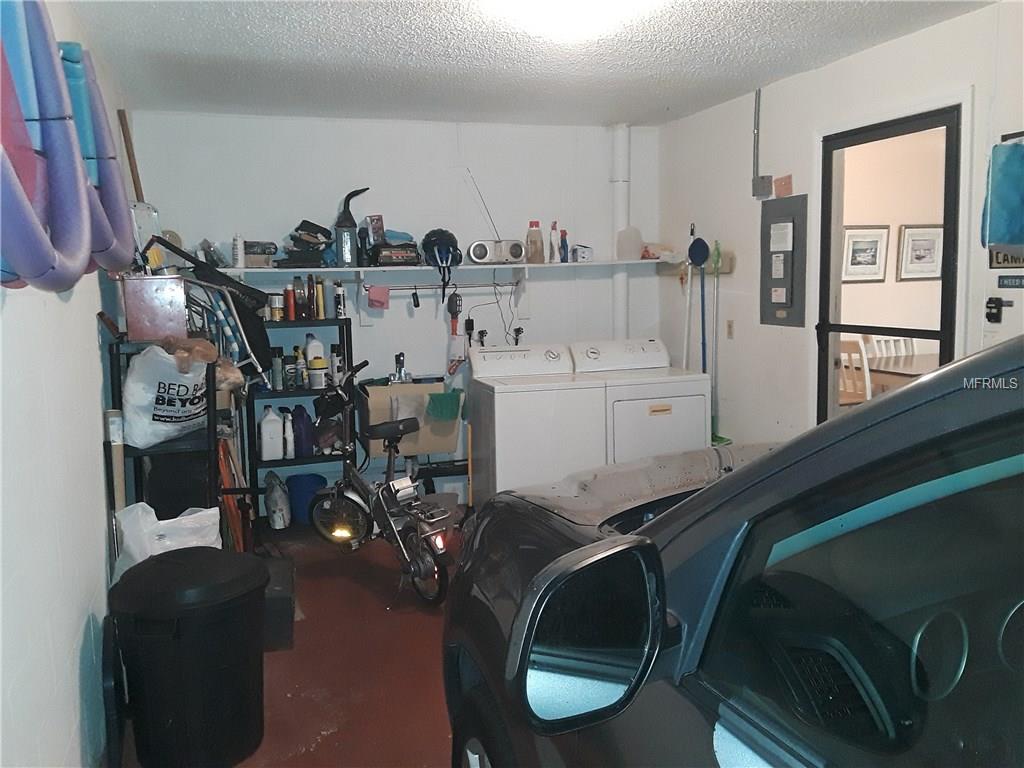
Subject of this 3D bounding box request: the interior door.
[{"bbox_3d":[1.724,-0.160,3.881,0.040,2.057,0.850,-4,8,-18],"label":"interior door"}]

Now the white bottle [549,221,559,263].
[{"bbox_3d":[0.273,-0.917,5.359,0.072,0.261,0.090,-4,8,-18],"label":"white bottle"}]

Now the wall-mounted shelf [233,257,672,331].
[{"bbox_3d":[-0.332,-0.567,5.213,2.980,0.365,0.300,-4,8,-18],"label":"wall-mounted shelf"}]

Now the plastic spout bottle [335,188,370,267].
[{"bbox_3d":[-0.949,-0.935,4.942,0.212,0.467,0.120,-4,8,-18],"label":"plastic spout bottle"}]

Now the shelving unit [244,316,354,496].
[{"bbox_3d":[-1.247,0.279,4.957,0.605,1.340,0.330,-4,8,-18],"label":"shelving unit"}]

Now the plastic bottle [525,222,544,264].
[{"bbox_3d":[0.150,-0.911,5.313,0.124,0.268,0.100,-4,8,-18],"label":"plastic bottle"}]

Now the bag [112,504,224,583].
[{"bbox_3d":[-1.242,0.584,3.047,0.380,0.310,0.320,-4,8,-18],"label":"bag"}]

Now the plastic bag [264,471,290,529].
[{"bbox_3d":[-1.377,0.677,4.869,0.149,0.330,0.160,-4,8,-18],"label":"plastic bag"}]

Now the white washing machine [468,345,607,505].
[{"bbox_3d":[0.138,0.332,5.194,0.689,1.100,0.670,-4,8,-18],"label":"white washing machine"}]

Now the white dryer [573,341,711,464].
[{"bbox_3d":[0.807,0.290,5.424,0.720,1.090,0.690,-4,8,-18],"label":"white dryer"}]

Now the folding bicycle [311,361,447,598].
[{"bbox_3d":[-0.656,0.476,4.265,0.480,1.090,1.360,-7,9,-36],"label":"folding bicycle"}]

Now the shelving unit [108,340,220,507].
[{"bbox_3d":[-1.365,0.475,3.418,0.350,1.340,0.600,-4,8,-18],"label":"shelving unit"}]

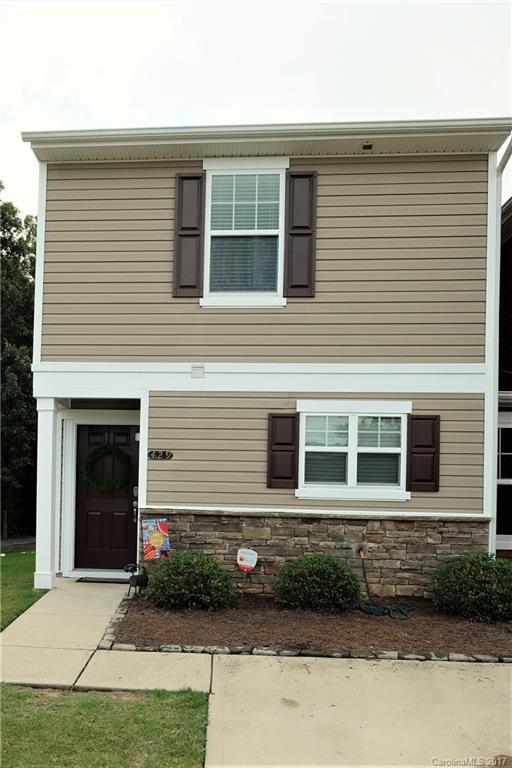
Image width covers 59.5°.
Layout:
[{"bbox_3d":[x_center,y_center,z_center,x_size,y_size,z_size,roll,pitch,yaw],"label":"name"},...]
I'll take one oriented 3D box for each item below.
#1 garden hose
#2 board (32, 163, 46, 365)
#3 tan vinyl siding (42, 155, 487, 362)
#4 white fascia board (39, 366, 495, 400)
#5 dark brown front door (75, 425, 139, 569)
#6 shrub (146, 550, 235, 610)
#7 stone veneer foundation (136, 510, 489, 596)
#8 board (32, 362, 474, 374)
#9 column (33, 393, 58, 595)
[{"bbox_3d":[1.416,2.185,4.967,0.568,0.582,0.520,1,-1,3],"label":"garden hose"},{"bbox_3d":[-2.659,-1.504,5.540,0.100,2.480,0.080,1,-1,3],"label":"board"},{"bbox_3d":[0.045,-1.482,5.394,5.330,2.480,0.050,1,-1,3],"label":"tan vinyl siding"},{"bbox_3d":[-0.025,0.028,5.368,5.440,0.290,0.060,1,-1,3],"label":"white fascia board"},{"bbox_3d":[-2.082,1.595,6.341,0.914,2.035,0.050,1,-1,3],"label":"dark brown front door"},{"bbox_3d":[-0.716,2.138,4.908,0.950,0.640,0.880,1,-1,3],"label":"shrub"},{"bbox_3d":[0.655,2.027,5.284,4.080,1.000,0.130,1,-1,3],"label":"stone veneer foundation"},{"bbox_3d":[-0.034,-0.200,5.357,5.450,0.125,0.060,1,-1,3],"label":"board"},{"bbox_3d":[-2.582,1.338,5.579,0.235,2.340,0.235,1,-1,3],"label":"column"}]

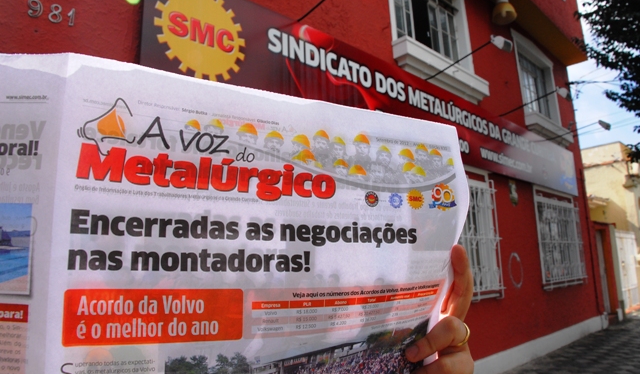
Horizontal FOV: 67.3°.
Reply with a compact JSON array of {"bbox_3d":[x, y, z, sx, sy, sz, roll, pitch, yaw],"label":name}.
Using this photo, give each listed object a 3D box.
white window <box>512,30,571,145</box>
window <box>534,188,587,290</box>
[{"bbox_3d":[4.354,-1.872,9.436,0.295,1.829,2.227,-12,-14,42],"label":"white window"},{"bbox_3d":[4.474,0.956,8.952,0.207,1.779,2.154,-12,-14,42],"label":"window"}]

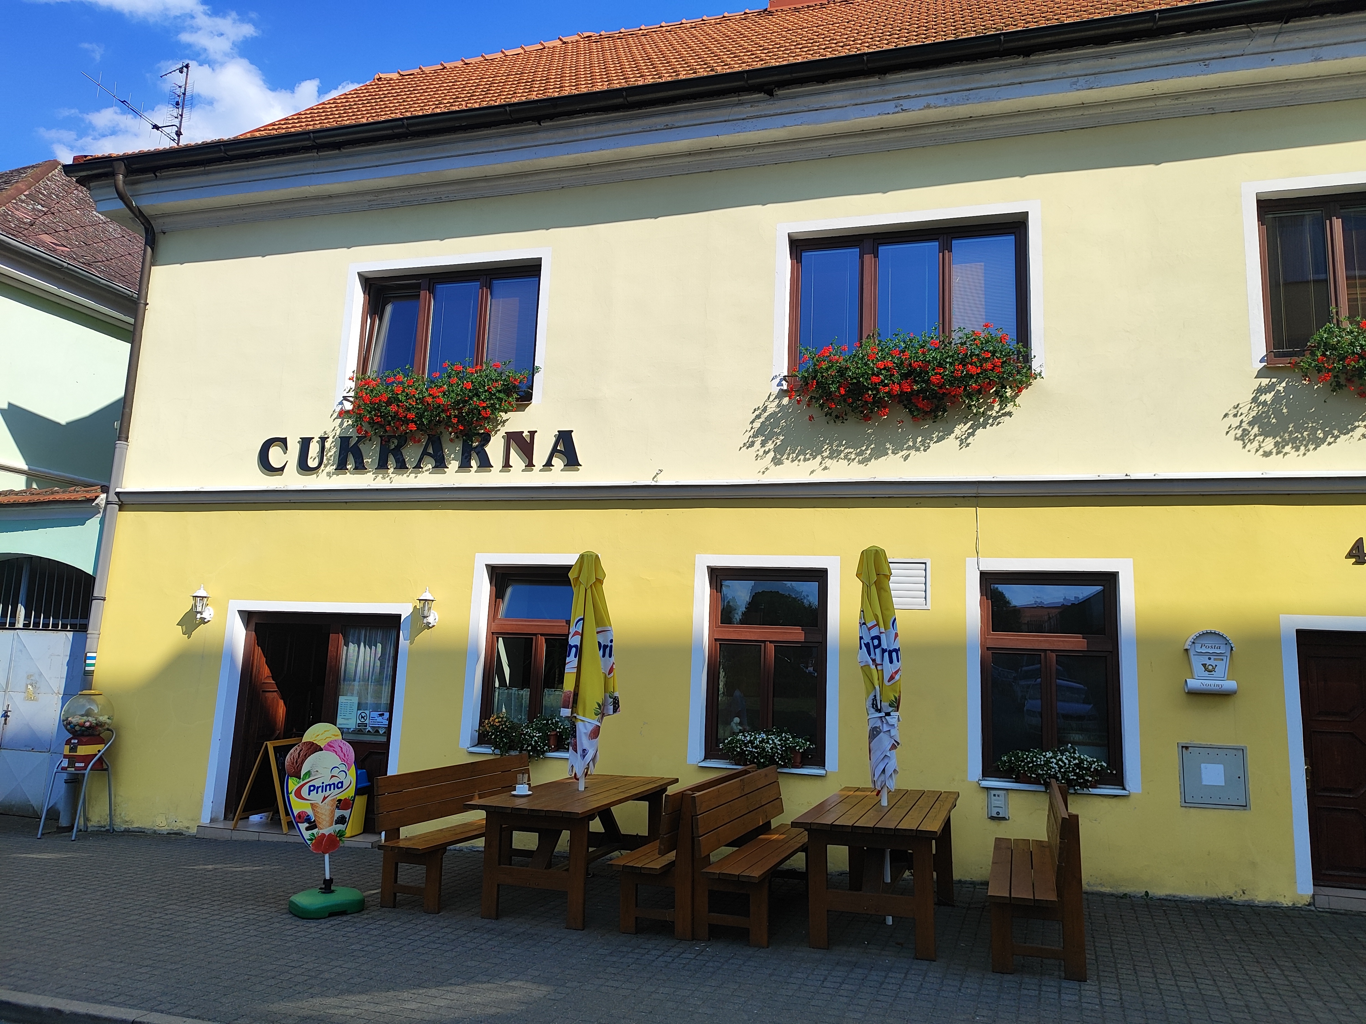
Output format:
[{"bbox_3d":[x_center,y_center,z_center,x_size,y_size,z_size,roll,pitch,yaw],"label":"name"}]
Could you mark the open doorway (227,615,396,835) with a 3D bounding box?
[{"bbox_3d":[-3.672,2.080,9.407,1.908,2.097,0.248,0,-10,15],"label":"open doorway"}]

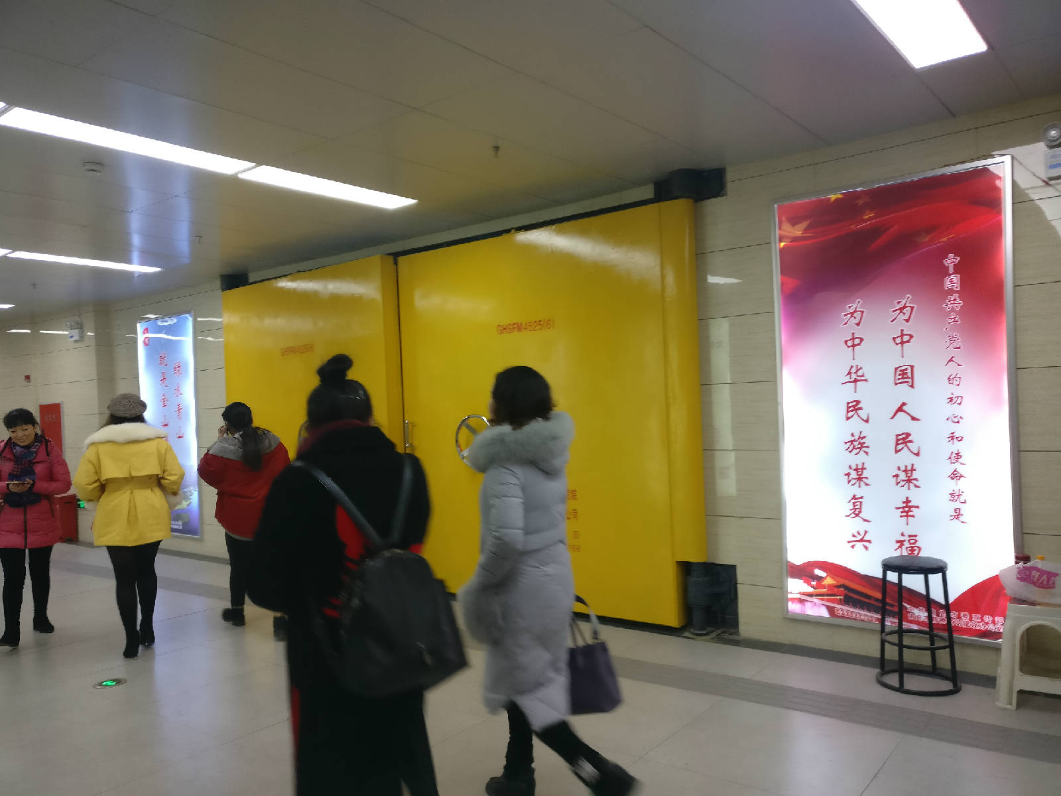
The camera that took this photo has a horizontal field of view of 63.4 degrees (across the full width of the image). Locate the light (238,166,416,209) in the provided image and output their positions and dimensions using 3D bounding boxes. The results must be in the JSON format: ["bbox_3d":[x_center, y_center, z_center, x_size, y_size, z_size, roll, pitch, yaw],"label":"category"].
[{"bbox_3d":[-1.236,-1.338,5.436,0.290,0.070,1.190,-3,-1,38],"label":"light"}]

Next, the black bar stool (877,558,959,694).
[{"bbox_3d":[1.903,1.103,4.230,0.381,0.600,0.381,-3,-1,38],"label":"black bar stool"}]

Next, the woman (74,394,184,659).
[{"bbox_3d":[-2.501,0.770,5.345,0.660,1.581,0.450,-1,-1,-23],"label":"woman"}]

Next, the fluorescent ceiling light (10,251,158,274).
[{"bbox_3d":[-3.936,-1.218,7.593,0.290,0.070,1.190,-3,-1,38],"label":"fluorescent ceiling light"}]

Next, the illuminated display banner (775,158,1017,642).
[{"bbox_3d":[1.935,0.043,4.587,1.190,2.360,0.100,-3,-1,38],"label":"illuminated display banner"}]

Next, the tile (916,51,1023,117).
[{"bbox_3d":[2.047,-1.456,3.974,0.300,0.025,0.800,-3,-1,38],"label":"tile"}]

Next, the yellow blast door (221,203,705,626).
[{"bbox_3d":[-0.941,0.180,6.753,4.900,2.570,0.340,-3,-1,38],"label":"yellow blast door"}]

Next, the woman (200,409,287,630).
[{"bbox_3d":[-1.902,0.790,5.753,0.540,1.526,0.500,-1,-1,-41],"label":"woman"}]

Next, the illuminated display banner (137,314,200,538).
[{"bbox_3d":[-3.860,0.300,9.188,1.190,2.340,0.100,-3,-1,38],"label":"illuminated display banner"}]

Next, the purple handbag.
[{"bbox_3d":[0.188,1.014,3.382,0.340,0.440,0.150,-3,-1,38],"label":"purple handbag"}]

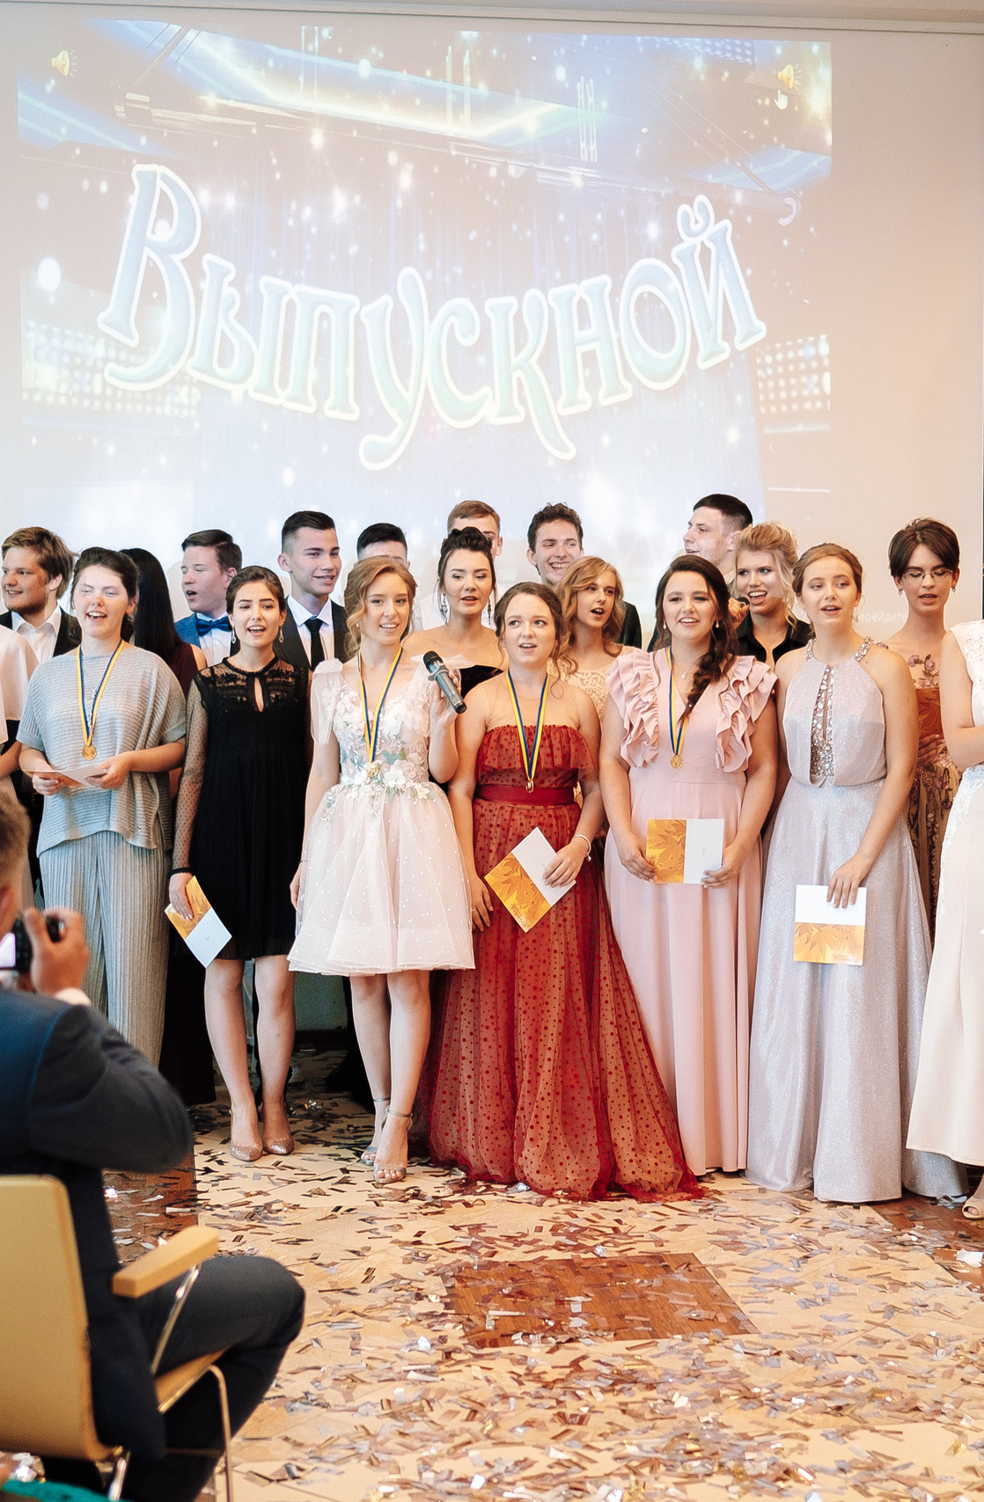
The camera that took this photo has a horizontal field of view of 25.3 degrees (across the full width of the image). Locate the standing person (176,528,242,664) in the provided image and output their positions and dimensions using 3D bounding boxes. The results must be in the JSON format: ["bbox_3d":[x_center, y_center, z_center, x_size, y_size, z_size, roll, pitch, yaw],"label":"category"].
[{"bbox_3d":[-0.834,0.228,6.550,0.520,1.768,0.360,0,4,0],"label":"standing person"}]

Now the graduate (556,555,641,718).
[{"bbox_3d":[0.319,0.255,6.707,0.430,1.704,0.320,0,4,0],"label":"graduate"}]

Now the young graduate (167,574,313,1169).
[{"bbox_3d":[-0.712,0.305,6.262,0.424,1.661,0.323,-1,4,-5],"label":"young graduate"}]

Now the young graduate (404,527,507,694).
[{"bbox_3d":[-0.085,0.234,6.380,0.460,1.767,0.360,-1,4,-5],"label":"young graduate"}]

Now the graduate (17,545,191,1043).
[{"bbox_3d":[-1.106,0.285,6.212,0.495,1.712,0.384,0,4,3],"label":"graduate"}]

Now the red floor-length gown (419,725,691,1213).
[{"bbox_3d":[0.187,0.538,5.900,0.720,1.215,0.620,0,4,5],"label":"red floor-length gown"}]

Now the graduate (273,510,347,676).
[{"bbox_3d":[-0.530,0.202,6.500,0.520,1.821,0.360,-1,4,-9],"label":"graduate"}]

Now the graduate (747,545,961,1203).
[{"bbox_3d":[0.950,0.303,5.780,0.560,1.689,0.500,1,4,22],"label":"graduate"}]

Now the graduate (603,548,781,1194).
[{"bbox_3d":[0.548,0.305,6.079,0.500,1.684,0.400,0,4,5],"label":"graduate"}]

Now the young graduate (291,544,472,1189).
[{"bbox_3d":[-0.319,0.302,6.164,0.520,1.692,0.460,-1,4,-3],"label":"young graduate"}]

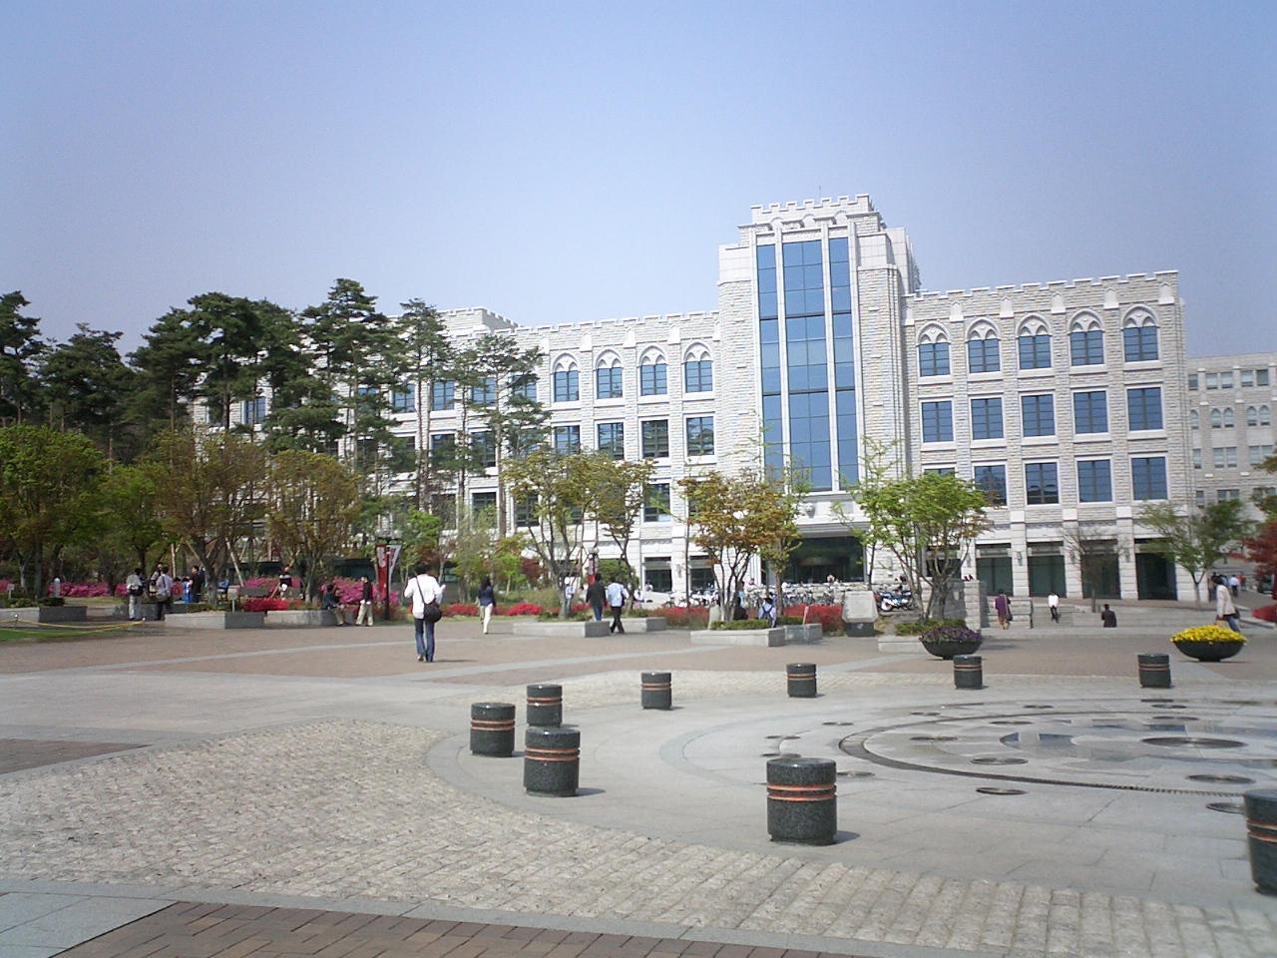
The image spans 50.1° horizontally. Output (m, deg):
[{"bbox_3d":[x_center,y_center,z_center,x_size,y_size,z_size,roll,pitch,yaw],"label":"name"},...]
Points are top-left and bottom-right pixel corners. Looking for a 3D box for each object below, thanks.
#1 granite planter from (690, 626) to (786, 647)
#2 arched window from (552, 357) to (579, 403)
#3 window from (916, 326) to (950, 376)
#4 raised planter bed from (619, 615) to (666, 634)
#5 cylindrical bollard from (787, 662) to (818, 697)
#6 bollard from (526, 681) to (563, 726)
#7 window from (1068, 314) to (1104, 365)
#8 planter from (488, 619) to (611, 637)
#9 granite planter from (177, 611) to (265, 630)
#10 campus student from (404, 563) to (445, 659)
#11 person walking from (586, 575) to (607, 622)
[{"bbox_3d":[2.636,4.179,35.890,2.050,0.420,2.050,-3,-6,17],"label":"granite planter"},{"bbox_3d":[-4.876,-6.679,91.380,1.970,3.150,0.300,-3,-5,16],"label":"arched window"},{"bbox_3d":[17.252,-7.405,79.777,1.907,2.972,0.300,-3,-5,16],"label":"window"},{"bbox_3d":[-0.446,4.681,43.628,2.120,0.430,2.120,-3,-5,16],"label":"raised planter bed"},{"bbox_3d":[1.860,2.285,15.550,0.320,0.370,0.320,-1,-5,0],"label":"cylindrical bollard"},{"bbox_3d":[-0.957,2.302,13.849,0.345,0.406,0.345,-2,-5,0],"label":"bollard"},{"bbox_3d":[27.013,-8.462,82.407,1.970,3.150,0.300,-3,-5,16],"label":"window"},{"bbox_3d":[-2.197,4.355,39.540,2.140,0.430,2.140,-3,-5,16],"label":"planter"},{"bbox_3d":[-13.389,4.516,43.274,2.020,0.480,2.020,-3,-6,17],"label":"granite planter"},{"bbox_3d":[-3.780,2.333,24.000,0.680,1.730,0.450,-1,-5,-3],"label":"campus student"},{"bbox_3d":[-1.253,3.728,40.926,0.580,1.740,0.450,-2,-5,3],"label":"person walking"}]

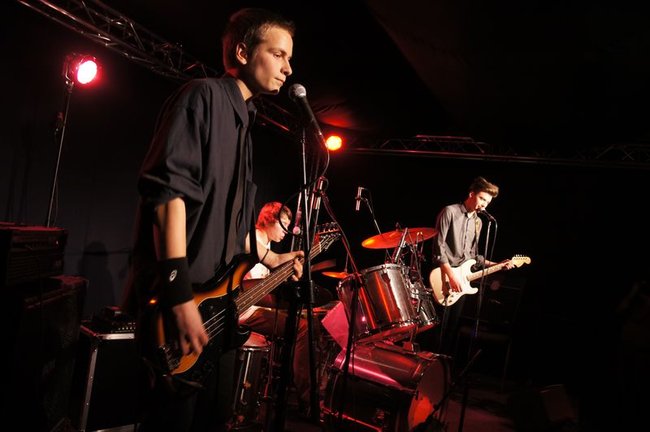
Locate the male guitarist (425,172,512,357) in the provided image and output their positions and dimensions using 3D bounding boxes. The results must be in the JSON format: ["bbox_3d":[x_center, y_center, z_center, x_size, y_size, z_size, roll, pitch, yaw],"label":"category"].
[{"bbox_3d":[1.127,0.535,3.550,0.580,1.710,0.480,9,0,-30],"label":"male guitarist"}]

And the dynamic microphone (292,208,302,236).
[{"bbox_3d":[-0.173,0.039,2.950,0.052,0.180,0.052,7,0,0],"label":"dynamic microphone"}]

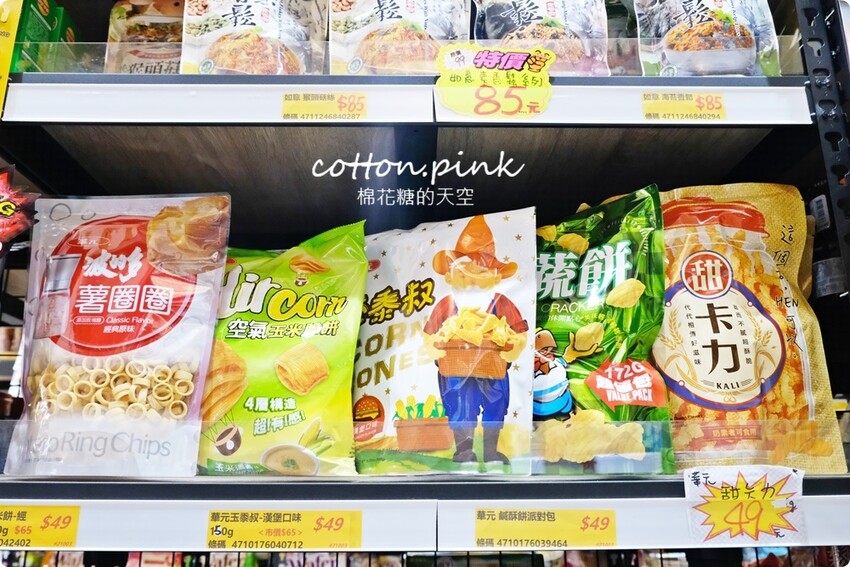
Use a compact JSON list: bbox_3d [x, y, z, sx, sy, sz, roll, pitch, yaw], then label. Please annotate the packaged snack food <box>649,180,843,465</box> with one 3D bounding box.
[{"bbox_3d":[0.323,0.040,0.691,0.210,0.318,0.075,-1,-18,3],"label":"packaged snack food"}]

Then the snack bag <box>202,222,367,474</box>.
[{"bbox_3d":[-0.149,0.063,0.669,0.179,0.264,0.065,-2,-18,7],"label":"snack bag"}]

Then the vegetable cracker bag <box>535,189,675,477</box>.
[{"bbox_3d":[0.161,0.046,0.688,0.197,0.306,0.075,-2,-18,7],"label":"vegetable cracker bag"}]

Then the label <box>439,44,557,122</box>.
[{"bbox_3d":[0.075,-0.215,0.676,0.125,0.097,0.003,0,-19,-1],"label":"label"}]

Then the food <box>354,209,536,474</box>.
[{"bbox_3d":[0.008,0.054,0.678,0.216,0.286,0.070,-2,-18,7],"label":"food"}]

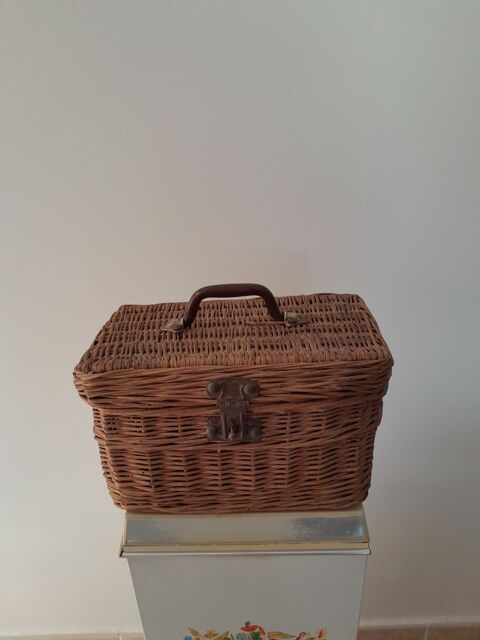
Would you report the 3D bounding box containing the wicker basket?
[{"bbox_3d":[-0.003,0.082,0.637,0.336,0.262,0.188,-2,25,3],"label":"wicker basket"}]

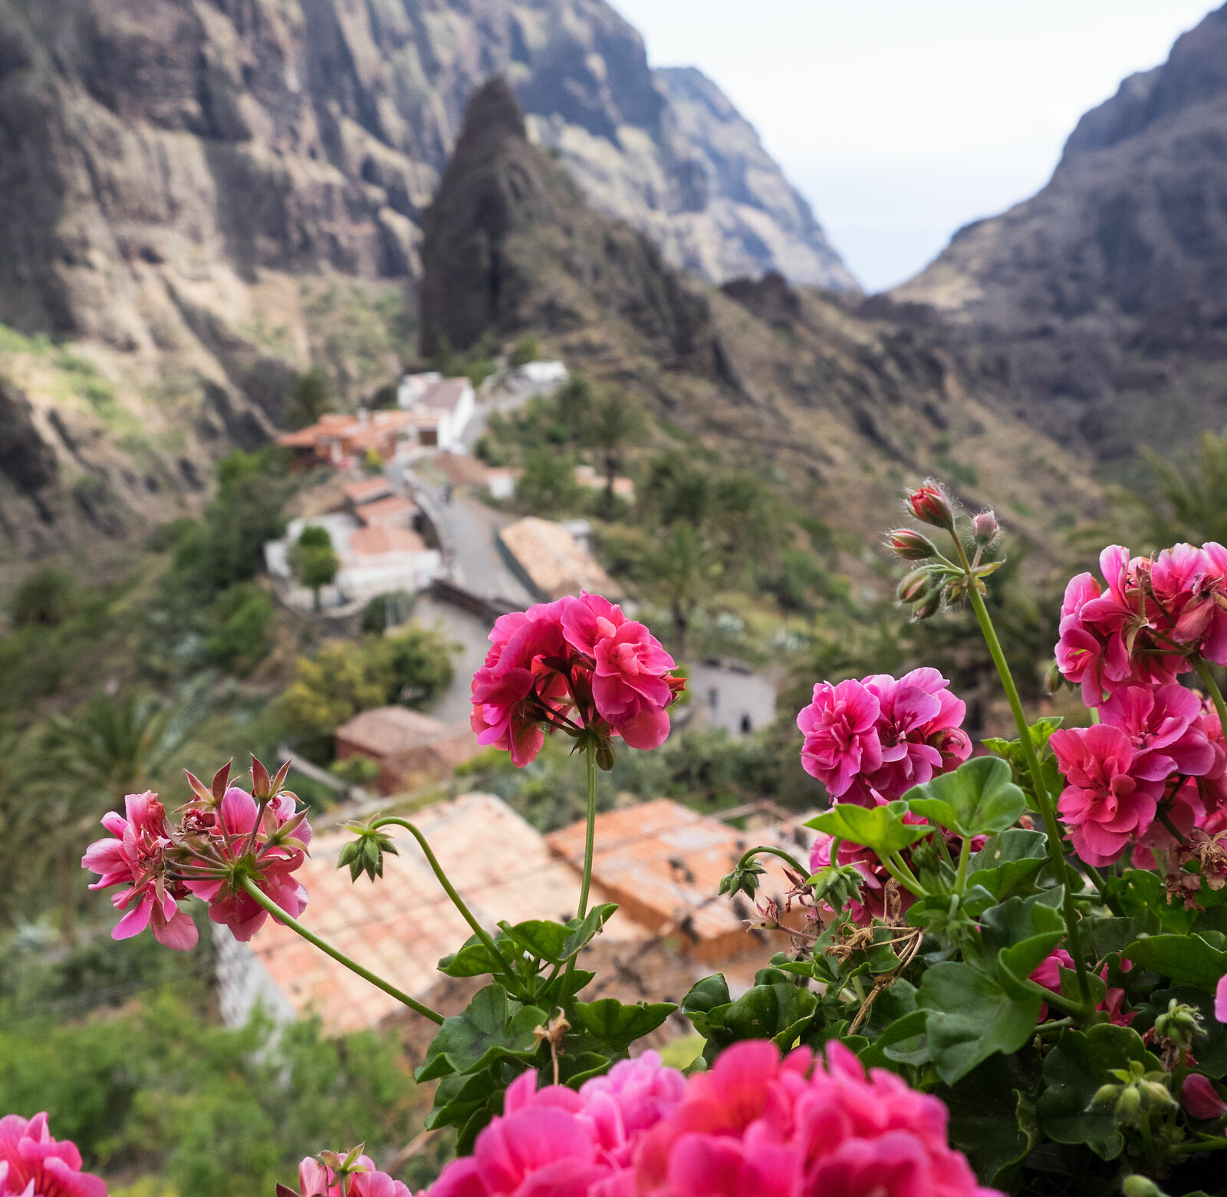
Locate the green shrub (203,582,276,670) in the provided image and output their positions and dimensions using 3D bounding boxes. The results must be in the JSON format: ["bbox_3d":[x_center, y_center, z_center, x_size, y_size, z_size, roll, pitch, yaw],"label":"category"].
[{"bbox_3d":[-23.846,1.742,88.000,4.300,4.700,4.200,0,17,0],"label":"green shrub"}]

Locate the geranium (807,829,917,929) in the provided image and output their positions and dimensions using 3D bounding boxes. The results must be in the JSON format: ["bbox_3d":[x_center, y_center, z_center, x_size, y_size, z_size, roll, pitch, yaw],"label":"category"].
[{"bbox_3d":[0.105,0.116,0.580,0.045,0.038,0.036,5,19,14],"label":"geranium"}]

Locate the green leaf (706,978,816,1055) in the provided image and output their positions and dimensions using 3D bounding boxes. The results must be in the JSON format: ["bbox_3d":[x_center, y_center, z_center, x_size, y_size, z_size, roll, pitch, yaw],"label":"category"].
[{"bbox_3d":[0.060,0.169,0.560,0.045,0.027,0.034,0,17,0],"label":"green leaf"}]

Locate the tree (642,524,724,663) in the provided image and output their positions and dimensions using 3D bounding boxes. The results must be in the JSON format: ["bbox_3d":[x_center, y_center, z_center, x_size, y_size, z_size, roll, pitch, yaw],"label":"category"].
[{"bbox_3d":[4.751,-0.556,97.000,5.800,9.600,5.800,0,17,0],"label":"tree"}]

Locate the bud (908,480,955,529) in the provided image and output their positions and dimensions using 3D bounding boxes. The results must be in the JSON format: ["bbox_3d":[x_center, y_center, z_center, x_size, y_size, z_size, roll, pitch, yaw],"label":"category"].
[{"bbox_3d":[0.099,-0.029,0.430,0.011,0.017,0.011,-45,18,-8],"label":"bud"}]

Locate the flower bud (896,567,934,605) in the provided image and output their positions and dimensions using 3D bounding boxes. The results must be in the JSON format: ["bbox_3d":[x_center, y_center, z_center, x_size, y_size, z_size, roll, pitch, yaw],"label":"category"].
[{"bbox_3d":[0.106,-0.004,0.485,0.015,0.009,0.009,-39,-13,-15],"label":"flower bud"}]

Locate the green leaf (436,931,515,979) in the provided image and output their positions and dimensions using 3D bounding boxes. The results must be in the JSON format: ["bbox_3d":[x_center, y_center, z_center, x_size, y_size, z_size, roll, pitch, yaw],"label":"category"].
[{"bbox_3d":[-0.053,0.137,0.530,0.030,0.017,0.025,0,17,0],"label":"green leaf"}]

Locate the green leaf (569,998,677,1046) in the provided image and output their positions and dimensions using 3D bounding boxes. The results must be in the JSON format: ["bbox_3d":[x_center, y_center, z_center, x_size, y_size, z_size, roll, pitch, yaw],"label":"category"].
[{"bbox_3d":[0.003,0.144,0.470,0.036,0.015,0.023,0,18,0],"label":"green leaf"}]

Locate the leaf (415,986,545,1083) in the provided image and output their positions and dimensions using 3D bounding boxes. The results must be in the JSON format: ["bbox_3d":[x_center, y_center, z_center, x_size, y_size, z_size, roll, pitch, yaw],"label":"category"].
[{"bbox_3d":[-0.048,0.158,0.500,0.047,0.018,0.038,4,18,11],"label":"leaf"}]

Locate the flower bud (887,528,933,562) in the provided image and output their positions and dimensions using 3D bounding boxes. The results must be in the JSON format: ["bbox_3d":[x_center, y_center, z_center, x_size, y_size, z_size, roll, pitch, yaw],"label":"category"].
[{"bbox_3d":[0.105,-0.019,0.490,0.017,0.009,0.009,20,-16,-6],"label":"flower bud"}]

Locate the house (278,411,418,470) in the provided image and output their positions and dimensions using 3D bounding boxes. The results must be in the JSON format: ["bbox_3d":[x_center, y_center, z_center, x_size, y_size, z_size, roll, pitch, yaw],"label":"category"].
[{"bbox_3d":[-32.392,-19.340,168.000,16.500,5.200,10.000,4,18,14],"label":"house"}]

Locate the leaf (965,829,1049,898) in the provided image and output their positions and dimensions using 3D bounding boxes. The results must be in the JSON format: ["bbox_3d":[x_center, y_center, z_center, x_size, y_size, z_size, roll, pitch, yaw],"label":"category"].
[{"bbox_3d":[0.131,0.088,0.460,0.028,0.022,0.022,0,18,0],"label":"leaf"}]

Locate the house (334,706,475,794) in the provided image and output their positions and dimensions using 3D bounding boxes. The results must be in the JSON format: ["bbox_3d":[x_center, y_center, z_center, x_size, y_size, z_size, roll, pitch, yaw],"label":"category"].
[{"bbox_3d":[-11.485,8.353,76.000,6.000,3.000,5.400,-16,24,-41],"label":"house"}]

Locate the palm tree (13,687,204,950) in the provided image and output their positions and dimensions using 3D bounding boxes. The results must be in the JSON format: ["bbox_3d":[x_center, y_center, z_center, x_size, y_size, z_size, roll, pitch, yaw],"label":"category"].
[{"bbox_3d":[-16.555,7.055,45.000,6.000,7.600,6.000,0,17,0],"label":"palm tree"}]

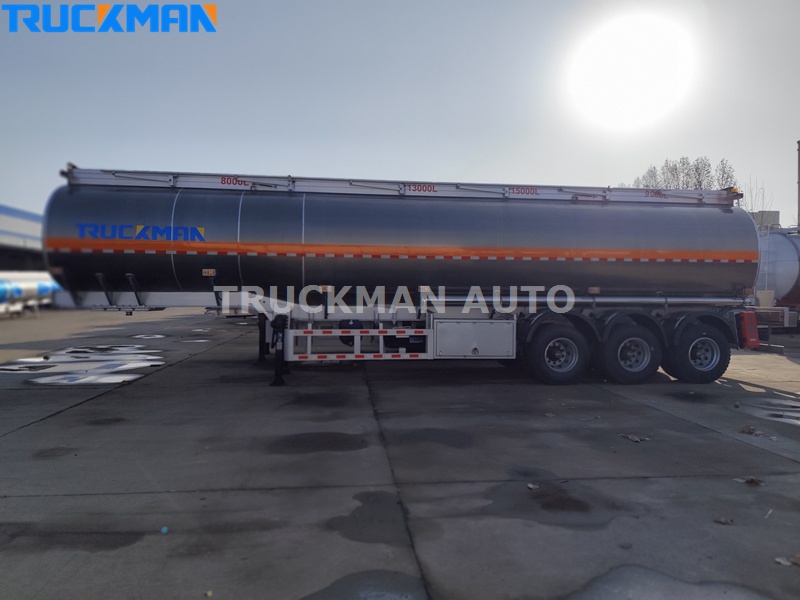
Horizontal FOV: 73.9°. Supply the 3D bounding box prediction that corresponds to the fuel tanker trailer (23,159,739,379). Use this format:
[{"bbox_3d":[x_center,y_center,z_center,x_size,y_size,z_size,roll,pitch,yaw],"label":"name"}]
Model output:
[{"bbox_3d":[0.374,-0.356,9.882,11.950,3.550,2.500,0,1,-8],"label":"fuel tanker trailer"}]

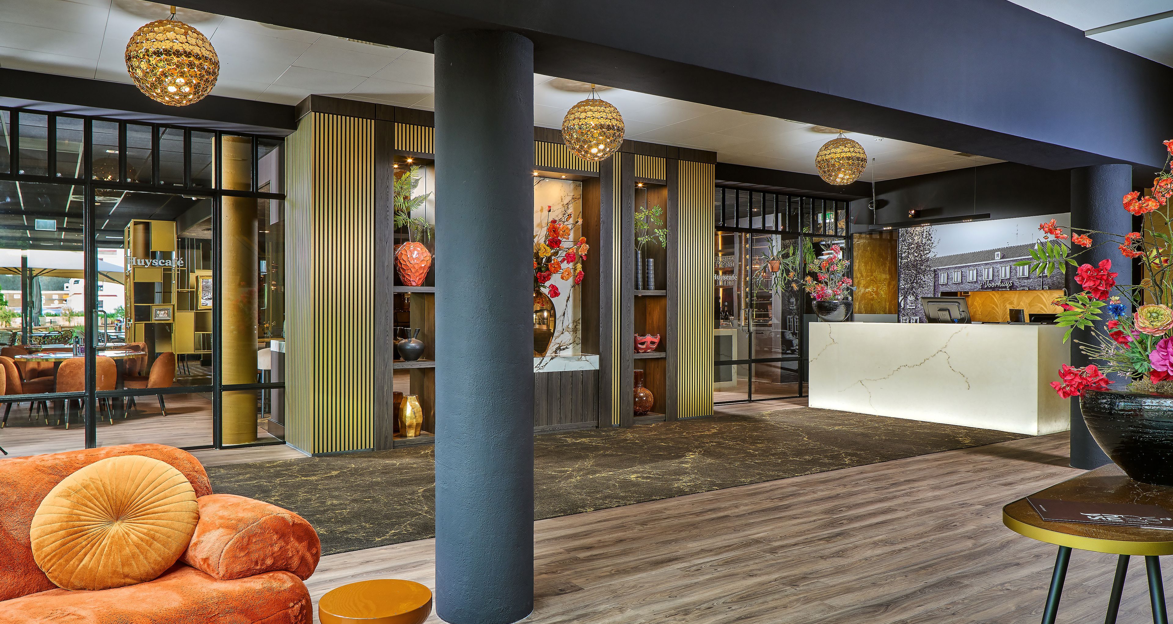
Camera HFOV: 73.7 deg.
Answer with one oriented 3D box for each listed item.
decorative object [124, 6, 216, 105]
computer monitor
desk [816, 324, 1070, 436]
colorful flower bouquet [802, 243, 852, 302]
[{"bbox_3d":[-2.485,-1.546,4.697,0.504,0.612,0.504,0,0,-33],"label":"decorative object"},{"bbox_3d":[4.182,-0.011,9.080,0.200,0.330,0.540,0,0,-39],"label":"computer monitor"},{"bbox_3d":[4.087,0.698,9.330,0.800,1.117,2.880,0,0,-34],"label":"desk"},{"bbox_3d":[3.186,-0.522,10.356,0.580,0.770,0.620,0,0,0],"label":"colorful flower bouquet"}]

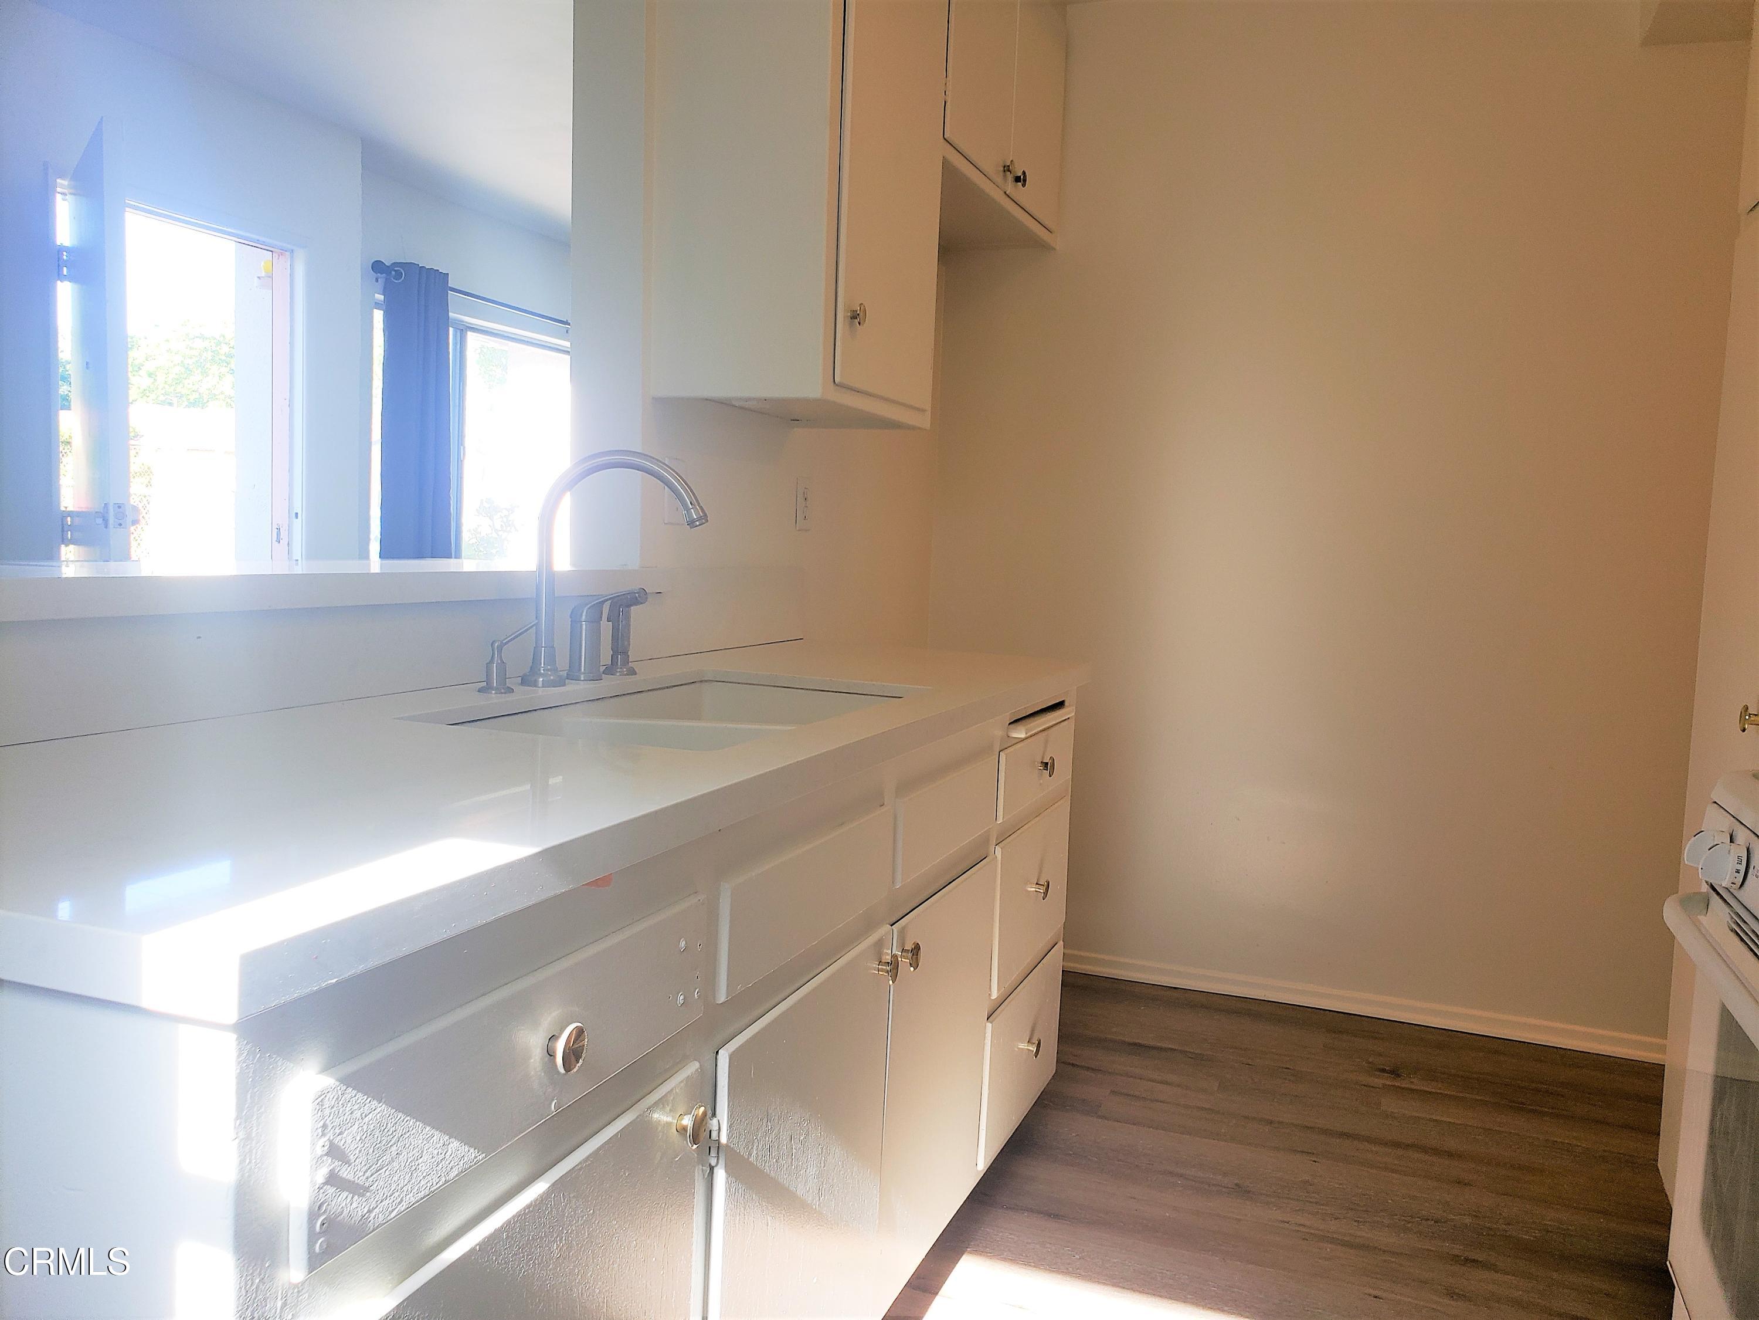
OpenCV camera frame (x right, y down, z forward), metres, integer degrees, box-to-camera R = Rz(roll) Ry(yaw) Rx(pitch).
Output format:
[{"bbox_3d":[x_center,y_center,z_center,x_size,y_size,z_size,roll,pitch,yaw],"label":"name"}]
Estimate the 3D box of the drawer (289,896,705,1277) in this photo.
[{"bbox_3d":[-0.425,0.259,1.006,0.420,0.111,0.446,4,5,22],"label":"drawer"}]

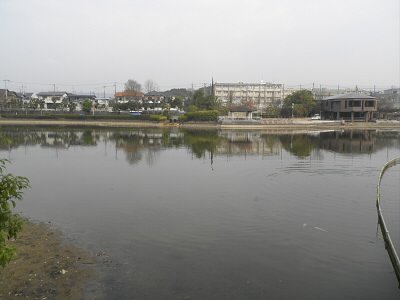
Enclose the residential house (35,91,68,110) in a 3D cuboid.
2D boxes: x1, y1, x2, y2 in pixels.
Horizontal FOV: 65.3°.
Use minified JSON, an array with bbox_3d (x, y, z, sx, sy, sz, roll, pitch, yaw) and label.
[{"bbox_3d":[-70.594,-23.398,148.318,12.000,8.580,8.000,0,6,-3],"label":"residential house"}]

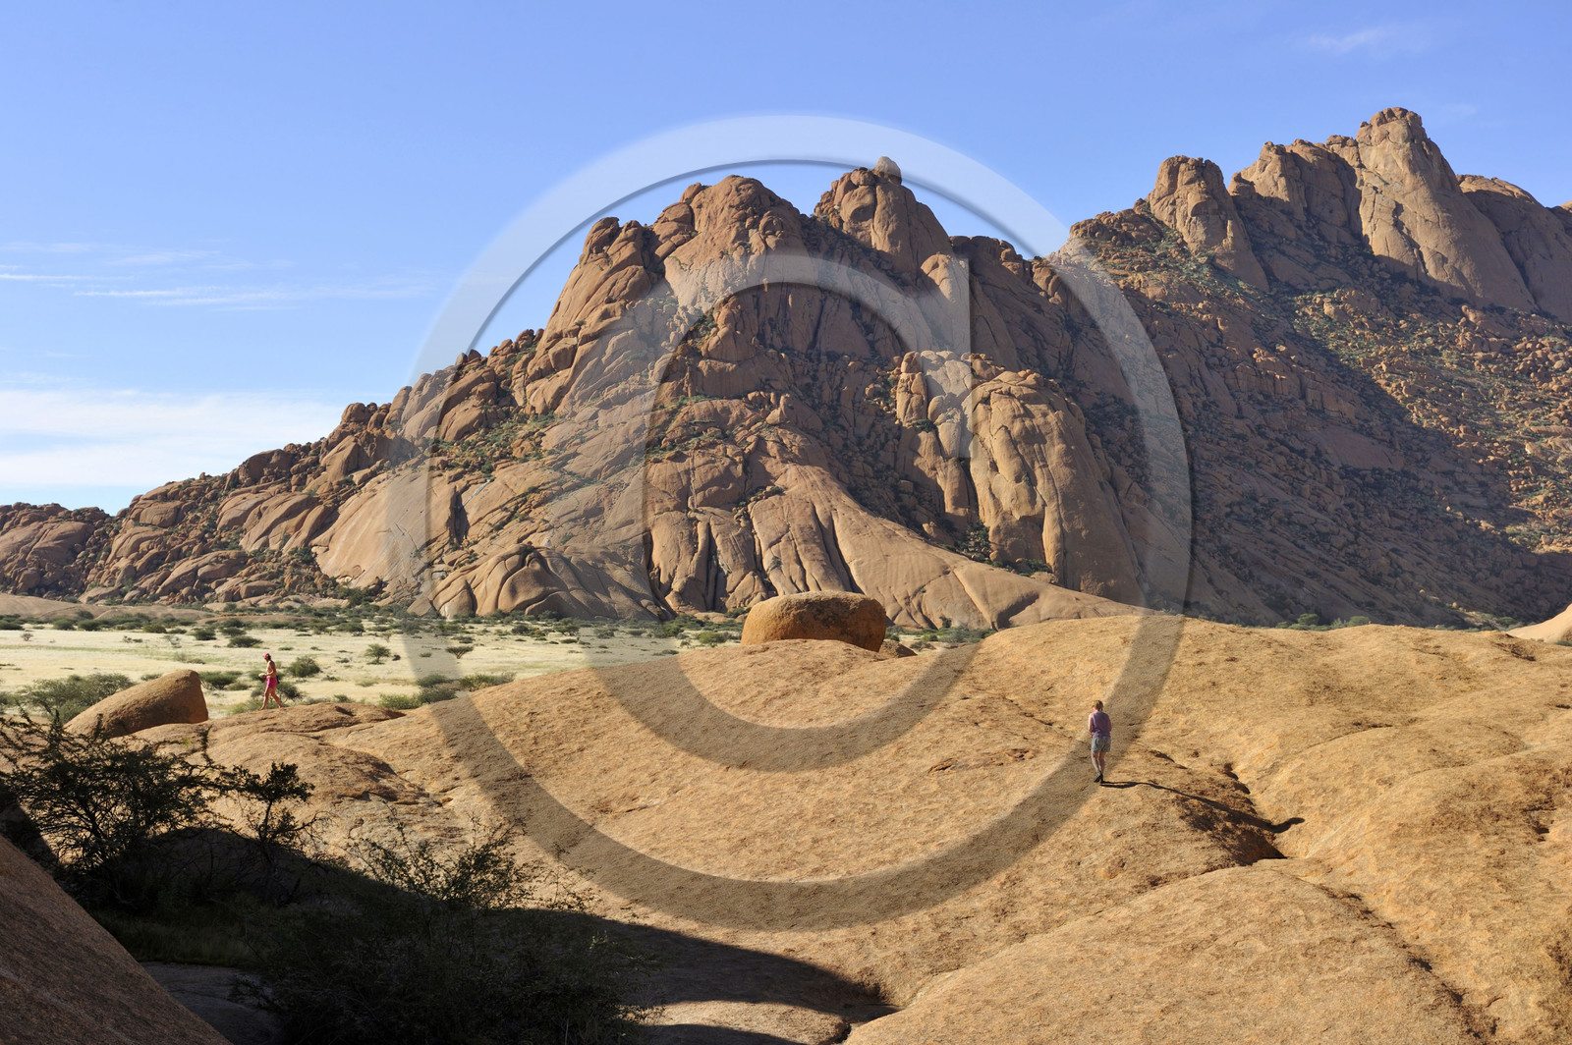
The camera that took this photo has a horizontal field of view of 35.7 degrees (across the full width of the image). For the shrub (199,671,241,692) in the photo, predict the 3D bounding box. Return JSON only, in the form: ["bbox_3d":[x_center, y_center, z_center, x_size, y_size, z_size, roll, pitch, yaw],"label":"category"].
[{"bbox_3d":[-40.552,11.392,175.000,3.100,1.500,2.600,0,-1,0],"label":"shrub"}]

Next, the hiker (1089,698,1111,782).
[{"bbox_3d":[6.268,4.378,48.800,0.450,1.640,0.380,0,-1,-14],"label":"hiker"}]

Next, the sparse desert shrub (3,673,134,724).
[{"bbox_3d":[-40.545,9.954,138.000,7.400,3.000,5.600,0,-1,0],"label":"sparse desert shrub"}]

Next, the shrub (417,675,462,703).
[{"bbox_3d":[-19.138,9.228,135.000,2.500,1.600,2.300,0,-1,0],"label":"shrub"}]

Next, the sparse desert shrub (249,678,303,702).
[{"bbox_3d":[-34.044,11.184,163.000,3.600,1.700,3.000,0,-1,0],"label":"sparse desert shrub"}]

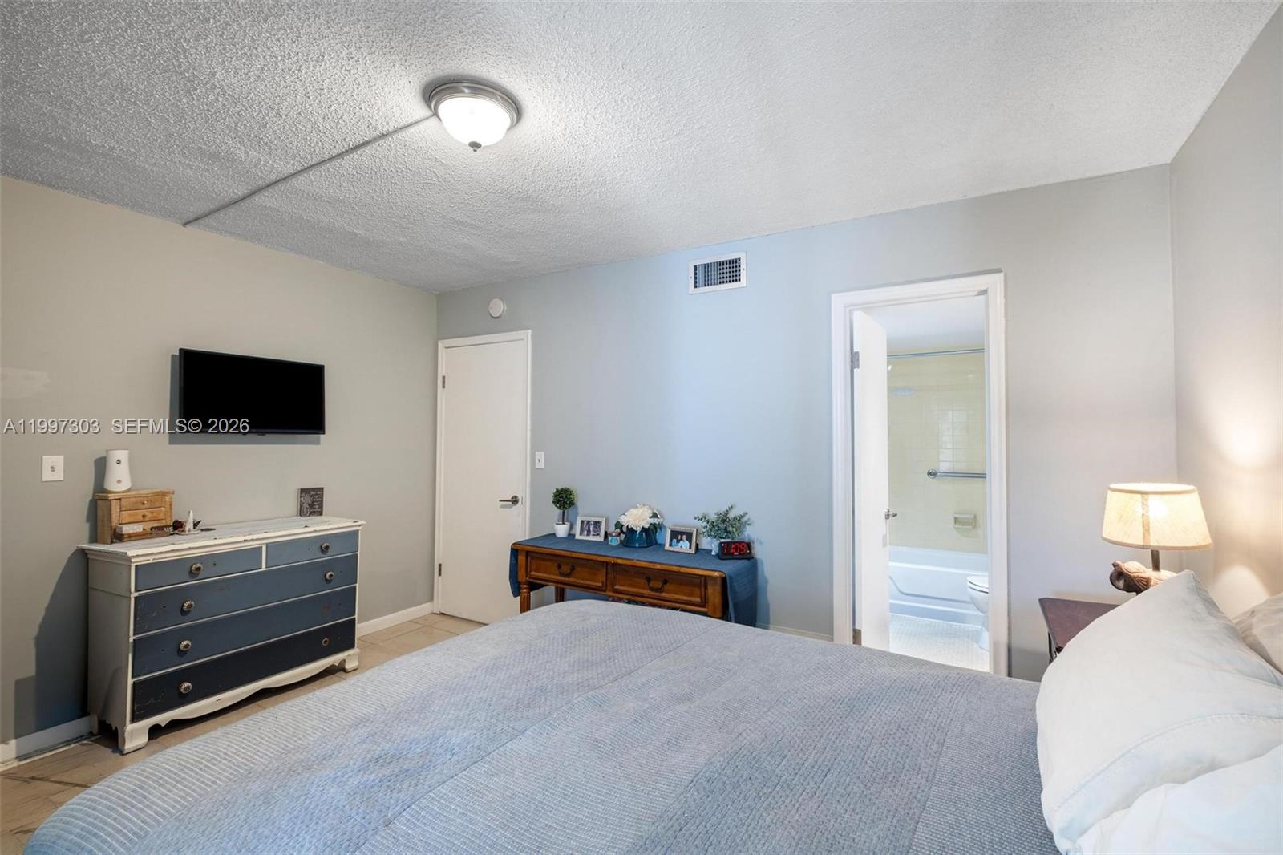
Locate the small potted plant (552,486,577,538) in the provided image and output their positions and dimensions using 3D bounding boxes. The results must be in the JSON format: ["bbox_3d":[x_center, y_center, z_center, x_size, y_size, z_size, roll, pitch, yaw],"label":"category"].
[{"bbox_3d":[-0.501,0.533,3.407,0.150,0.330,0.150,0,-1,0],"label":"small potted plant"}]

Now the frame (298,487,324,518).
[{"bbox_3d":[-2.033,0.465,3.301,0.035,0.176,0.135,-1,-1,41],"label":"frame"}]

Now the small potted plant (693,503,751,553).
[{"bbox_3d":[0.423,0.542,2.849,0.280,0.250,0.230,0,-1,31],"label":"small potted plant"}]

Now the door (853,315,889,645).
[{"bbox_3d":[1.327,0.406,3.082,0.040,2.030,0.610,0,-1,36],"label":"door"}]

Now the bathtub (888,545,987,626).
[{"bbox_3d":[2.560,1.258,4.270,1.520,0.400,0.760,0,-1,31],"label":"bathtub"}]

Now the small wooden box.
[{"bbox_3d":[-2.436,0.428,2.579,0.135,0.228,0.243,0,-1,31],"label":"small wooden box"}]

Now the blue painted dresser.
[{"bbox_3d":[-2.113,0.979,2.817,0.425,0.860,1.080,0,-1,31],"label":"blue painted dresser"}]

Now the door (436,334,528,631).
[{"bbox_3d":[-1.166,0.392,3.915,0.900,2.060,0.050,0,-1,31],"label":"door"}]

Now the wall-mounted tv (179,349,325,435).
[{"bbox_3d":[-2.184,-0.179,3.047,0.055,0.430,0.718,0,-1,31],"label":"wall-mounted tv"}]

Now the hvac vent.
[{"bbox_3d":[0.418,-0.851,2.964,0.338,0.188,0.020,0,-1,31],"label":"hvac vent"}]

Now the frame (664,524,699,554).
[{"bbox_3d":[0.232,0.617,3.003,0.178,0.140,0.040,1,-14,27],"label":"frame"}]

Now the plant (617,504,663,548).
[{"bbox_3d":[-0.016,0.549,3.089,0.260,0.240,0.230,0,-1,31],"label":"plant"}]

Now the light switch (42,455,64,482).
[{"bbox_3d":[-2.636,0.184,2.395,0.012,0.115,0.070,0,-1,31],"label":"light switch"}]

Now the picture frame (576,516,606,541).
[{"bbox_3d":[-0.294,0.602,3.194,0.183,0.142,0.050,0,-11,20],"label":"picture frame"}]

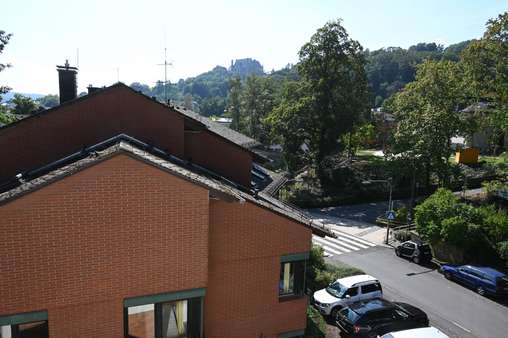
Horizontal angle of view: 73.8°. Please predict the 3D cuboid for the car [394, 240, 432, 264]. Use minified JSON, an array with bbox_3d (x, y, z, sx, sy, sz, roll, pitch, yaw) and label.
[{"bbox_3d":[12.975,6.569,27.623,1.530,1.550,2.550,-2,9,-27],"label":"car"}]

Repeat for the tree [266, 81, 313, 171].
[{"bbox_3d":[4.760,-5.222,45.692,6.065,13.094,6.065,3,8,6],"label":"tree"}]

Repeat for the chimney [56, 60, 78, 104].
[{"bbox_3d":[-6.746,-3.120,12.310,0.620,1.595,0.650,-1,8,-21],"label":"chimney"}]

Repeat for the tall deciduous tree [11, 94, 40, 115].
[{"bbox_3d":[-38.911,-8.529,57.575,5.586,8.137,5.586,-3,10,-34],"label":"tall deciduous tree"}]

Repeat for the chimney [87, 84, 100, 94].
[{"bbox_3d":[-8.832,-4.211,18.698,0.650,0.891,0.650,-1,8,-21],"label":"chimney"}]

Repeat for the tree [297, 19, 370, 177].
[{"bbox_3d":[10.557,-8.720,45.176,9.757,21.589,9.757,4,8,12],"label":"tree"}]

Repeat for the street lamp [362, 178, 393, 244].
[{"bbox_3d":[10.542,3.811,29.253,3.450,5.870,0.300,-2,9,-25],"label":"street lamp"}]

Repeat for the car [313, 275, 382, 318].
[{"bbox_3d":[5.583,7.646,20.670,4.220,1.680,1.820,-1,9,-22],"label":"car"}]

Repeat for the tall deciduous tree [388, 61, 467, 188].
[{"bbox_3d":[22.664,-5.661,44.529,10.319,16.605,10.319,6,9,26],"label":"tall deciduous tree"}]

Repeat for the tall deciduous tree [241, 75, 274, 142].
[{"bbox_3d":[0.532,-8.640,57.355,5.653,14.332,5.653,2,8,0],"label":"tall deciduous tree"}]

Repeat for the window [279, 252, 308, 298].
[{"bbox_3d":[1.281,3.475,11.100,1.124,1.534,0.180,-1,8,-21],"label":"window"}]

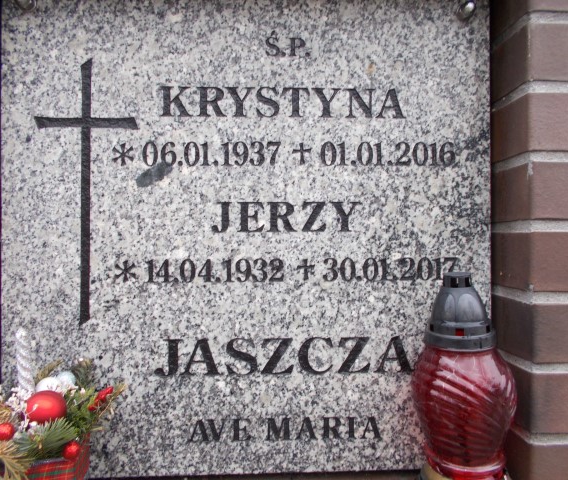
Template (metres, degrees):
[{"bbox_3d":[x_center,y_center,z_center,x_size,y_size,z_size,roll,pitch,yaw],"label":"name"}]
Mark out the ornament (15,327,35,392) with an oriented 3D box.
[{"bbox_3d":[-0.280,0.133,0.520,0.015,0.076,0.015,-7,-1,-17],"label":"ornament"}]

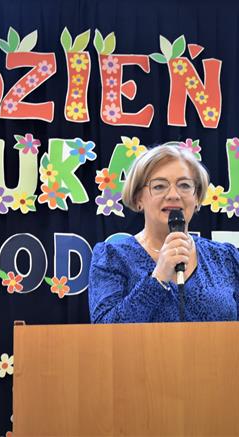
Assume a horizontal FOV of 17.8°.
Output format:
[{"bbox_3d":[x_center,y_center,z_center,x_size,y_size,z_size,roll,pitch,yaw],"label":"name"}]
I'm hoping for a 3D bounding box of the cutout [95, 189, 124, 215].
[{"bbox_3d":[-0.036,-0.058,2.757,0.103,0.100,0.012,-1,-8,0],"label":"cutout"}]

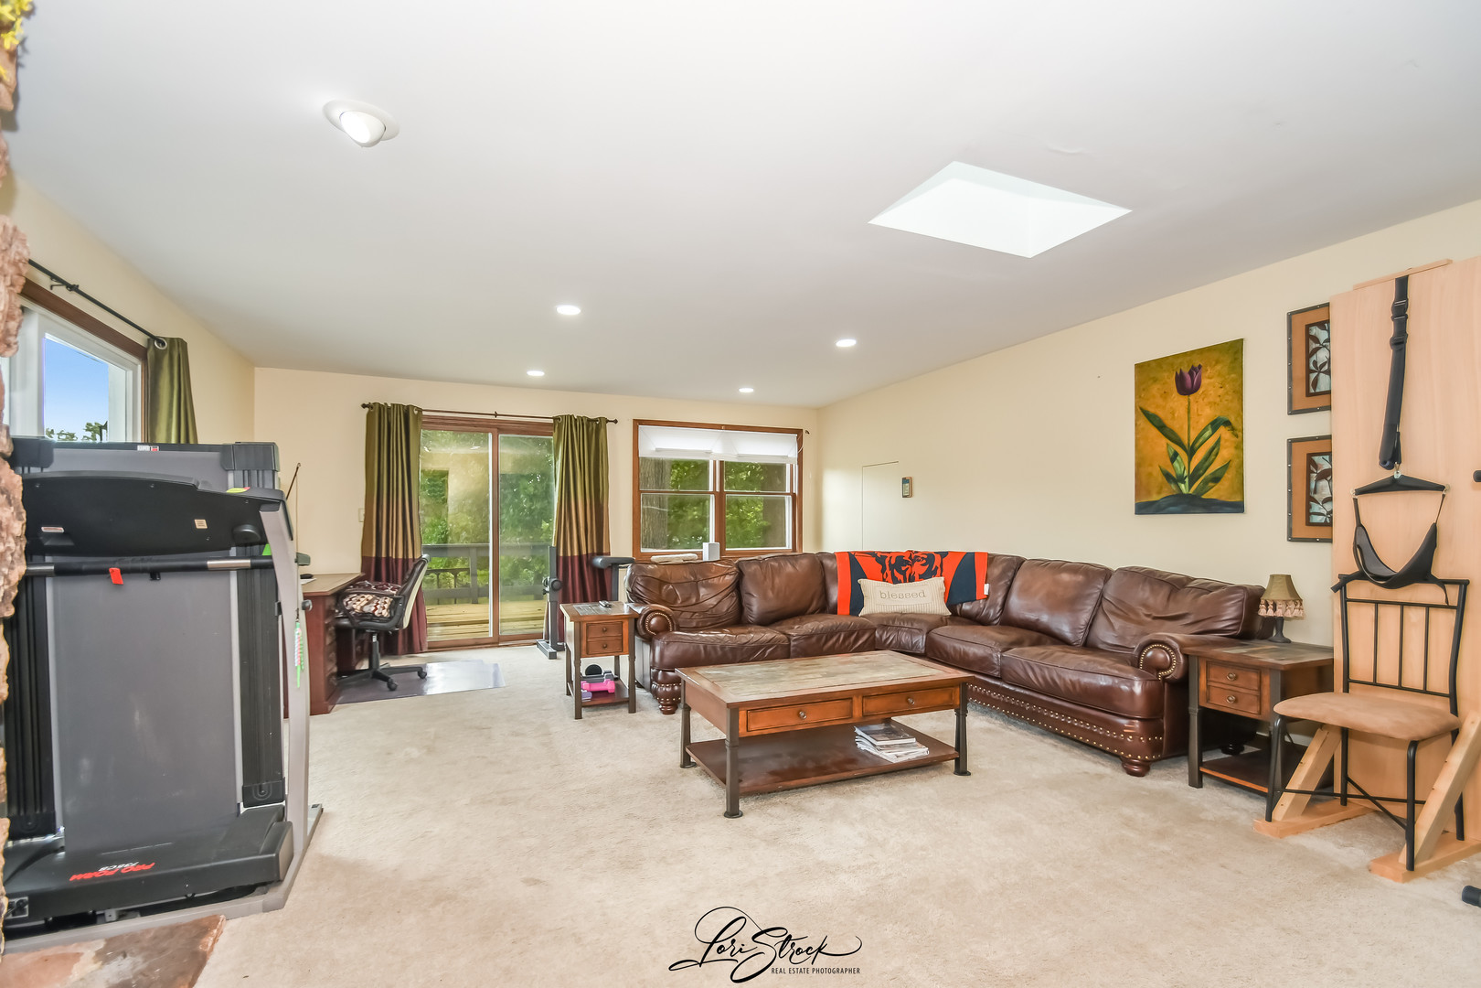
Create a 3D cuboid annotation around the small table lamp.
[{"bbox_3d":[2.458,0.521,2.823,0.155,0.300,0.155,1,-3,-25],"label":"small table lamp"}]

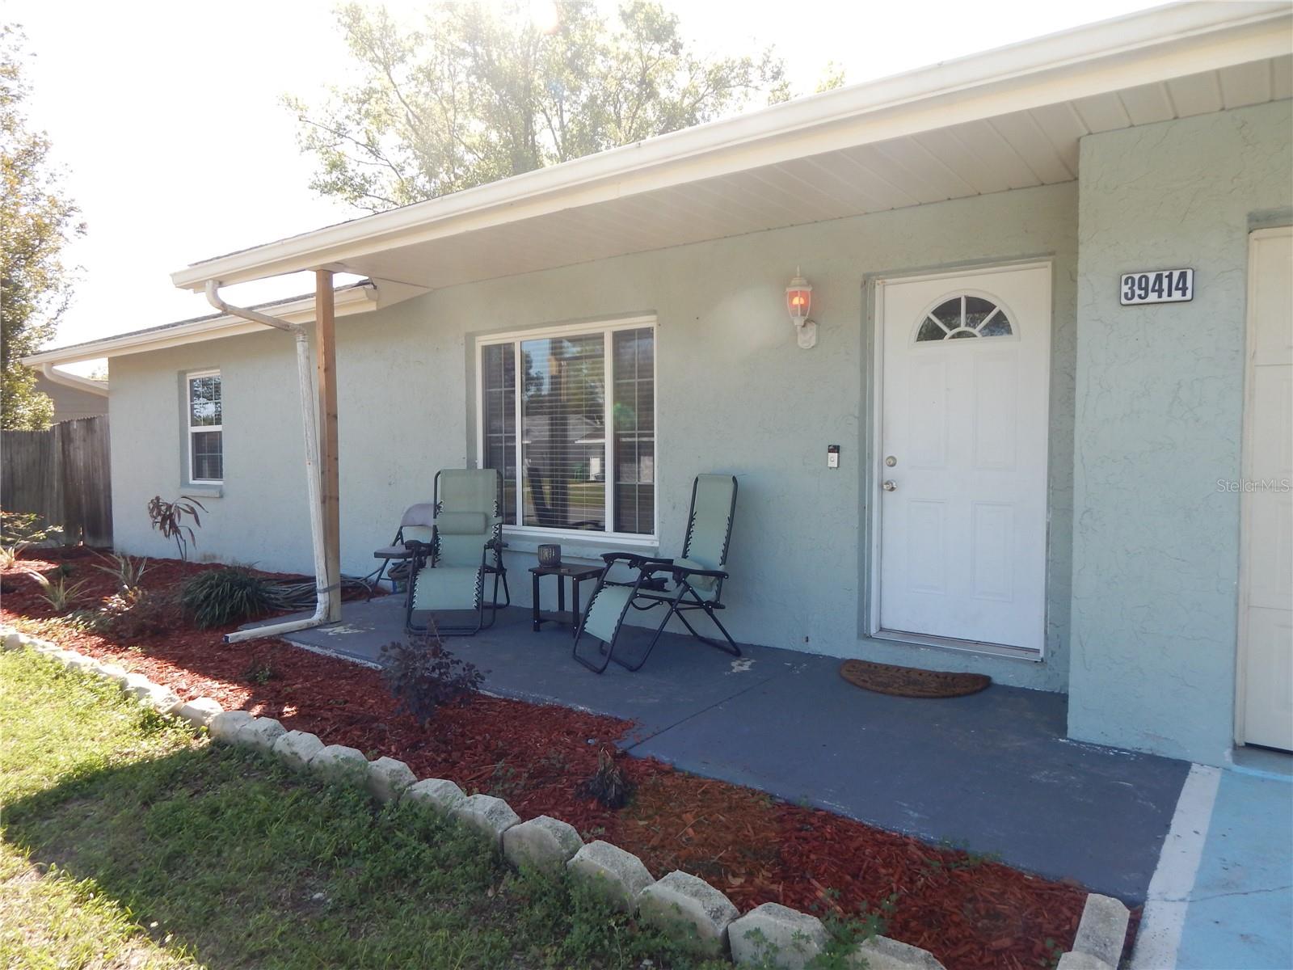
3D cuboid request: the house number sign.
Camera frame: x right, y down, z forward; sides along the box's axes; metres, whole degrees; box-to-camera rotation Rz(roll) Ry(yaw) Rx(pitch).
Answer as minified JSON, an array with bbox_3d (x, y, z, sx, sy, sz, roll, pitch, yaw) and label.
[{"bbox_3d":[2.042,-0.794,3.292,0.252,0.130,0.018,2,3,36],"label":"house number sign"}]

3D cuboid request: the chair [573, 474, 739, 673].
[{"bbox_3d":[0.048,0.487,5.004,0.960,1.090,0.660,-2,3,-28],"label":"chair"}]

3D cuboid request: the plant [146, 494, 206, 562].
[{"bbox_3d":[-5.299,0.484,9.260,0.620,0.760,0.560,2,3,36],"label":"plant"}]

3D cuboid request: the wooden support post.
[{"bbox_3d":[-2.306,-0.269,5.973,0.089,2.530,0.089,2,3,35],"label":"wooden support post"}]

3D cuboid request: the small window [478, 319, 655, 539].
[{"bbox_3d":[-0.648,-0.397,6.295,1.860,1.600,0.090,2,3,36],"label":"small window"}]

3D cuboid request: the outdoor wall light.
[{"bbox_3d":[0.904,-1.047,4.835,0.165,0.475,0.205,2,3,35],"label":"outdoor wall light"}]

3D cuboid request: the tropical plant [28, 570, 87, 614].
[{"bbox_3d":[-4.800,0.866,6.680,0.430,0.340,0.420,2,3,36],"label":"tropical plant"}]

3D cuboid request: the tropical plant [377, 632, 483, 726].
[{"bbox_3d":[-1.011,0.906,3.870,0.470,0.450,0.450,0,3,0],"label":"tropical plant"}]

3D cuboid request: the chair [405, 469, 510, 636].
[{"bbox_3d":[-1.375,0.434,5.970,0.660,1.100,1.000,0,3,0],"label":"chair"}]

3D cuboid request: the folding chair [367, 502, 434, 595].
[{"bbox_3d":[-1.993,0.573,6.825,0.460,0.770,0.480,1,3,27],"label":"folding chair"}]

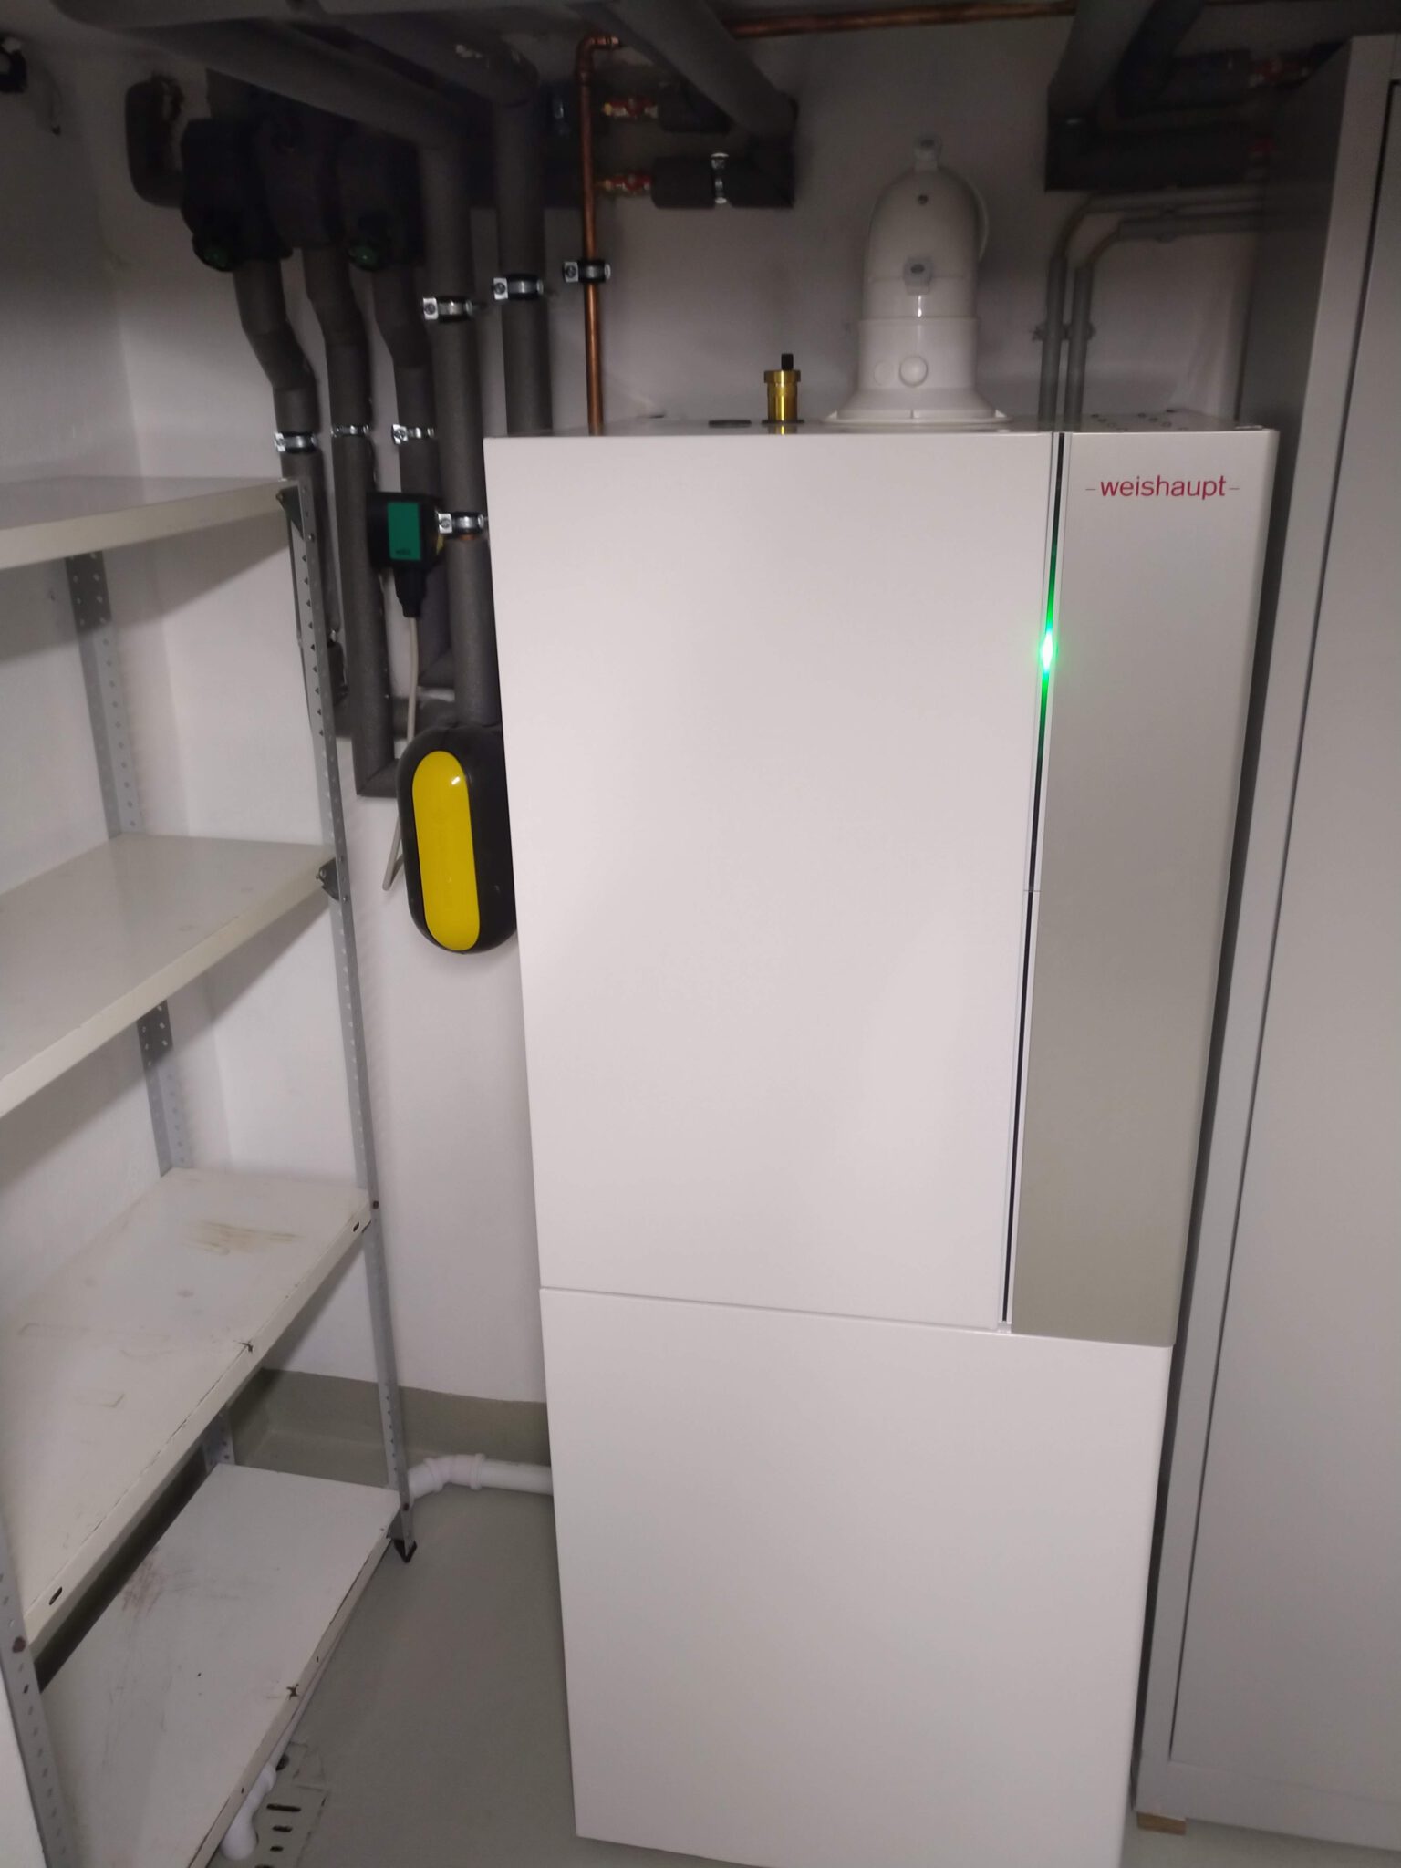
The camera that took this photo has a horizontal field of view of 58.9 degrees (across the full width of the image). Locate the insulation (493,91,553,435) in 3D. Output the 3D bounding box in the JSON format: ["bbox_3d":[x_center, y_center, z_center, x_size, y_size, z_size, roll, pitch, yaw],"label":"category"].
[{"bbox_3d":[-0.200,-0.755,1.419,0.055,0.340,0.055,2,20,9],"label":"insulation"}]

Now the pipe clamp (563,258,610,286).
[{"bbox_3d":[-0.130,-0.755,1.416,0.050,0.024,0.035,2,20,9],"label":"pipe clamp"}]

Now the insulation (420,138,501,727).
[{"bbox_3d":[-0.281,-0.572,1.484,0.055,0.640,0.055,2,20,9],"label":"insulation"}]

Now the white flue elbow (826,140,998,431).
[{"bbox_3d":[0.199,-0.597,1.166,0.145,0.215,0.190,2,20,9],"label":"white flue elbow"}]

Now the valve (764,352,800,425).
[{"bbox_3d":[0.079,-0.522,1.191,0.035,0.063,0.035,2,20,9],"label":"valve"}]

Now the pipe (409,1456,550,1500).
[{"bbox_3d":[-0.338,0.838,1.915,0.215,0.050,0.060,2,20,9],"label":"pipe"}]

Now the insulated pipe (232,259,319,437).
[{"bbox_3d":[-0.503,-0.690,1.473,0.068,0.190,0.066,2,20,9],"label":"insulated pipe"}]

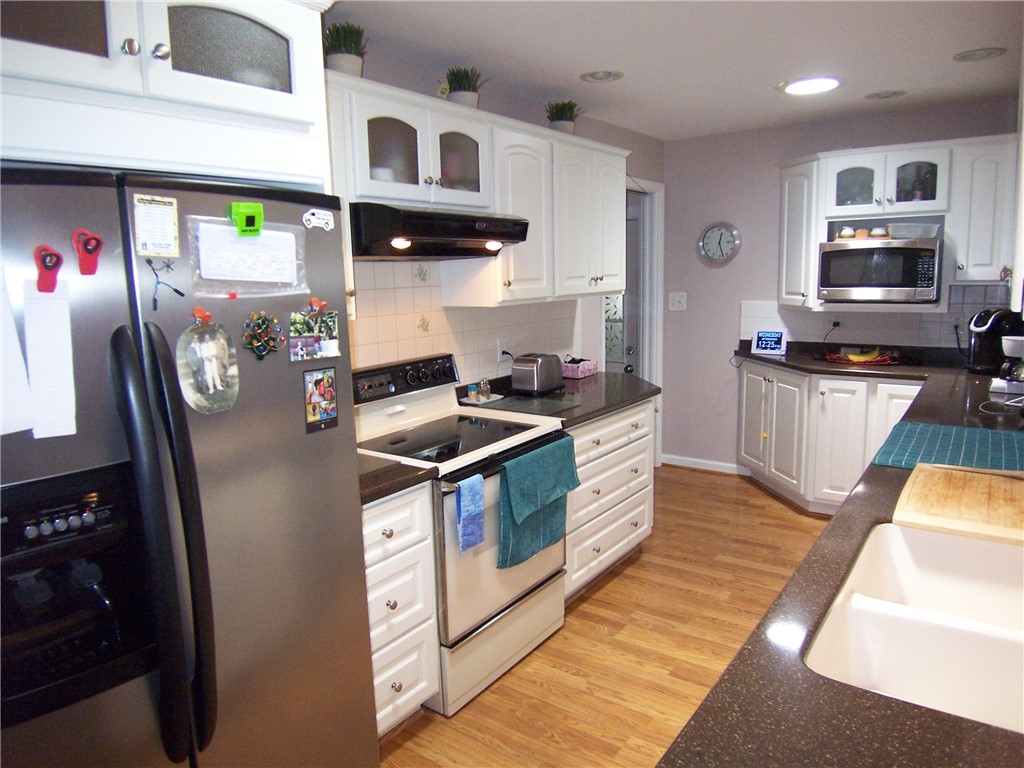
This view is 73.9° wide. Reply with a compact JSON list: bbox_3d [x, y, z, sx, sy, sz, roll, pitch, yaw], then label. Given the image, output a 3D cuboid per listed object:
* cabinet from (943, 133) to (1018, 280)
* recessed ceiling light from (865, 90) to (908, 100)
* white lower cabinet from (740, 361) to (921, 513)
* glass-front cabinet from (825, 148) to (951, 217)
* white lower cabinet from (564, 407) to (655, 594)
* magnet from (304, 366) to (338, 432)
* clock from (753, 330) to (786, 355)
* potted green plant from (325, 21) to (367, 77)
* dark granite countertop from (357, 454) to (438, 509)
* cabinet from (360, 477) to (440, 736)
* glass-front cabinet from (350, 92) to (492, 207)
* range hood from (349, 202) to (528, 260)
[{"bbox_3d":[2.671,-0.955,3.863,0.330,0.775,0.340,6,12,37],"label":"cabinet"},{"bbox_3d":[2.038,-1.569,3.713,0.200,0.020,0.200,6,12,37],"label":"recessed ceiling light"},{"bbox_3d":[2.003,0.341,4.426,1.257,0.866,0.574,5,12,37],"label":"white lower cabinet"},{"bbox_3d":[2.262,-1.187,4.094,0.643,0.371,0.337,5,12,37],"label":"glass-front cabinet"},{"bbox_3d":[0.240,0.529,3.452,0.614,0.822,0.871,5,12,37],"label":"white lower cabinet"},{"bbox_3d":[-0.468,0.040,1.680,0.010,0.152,0.094,5,12,37],"label":"magnet"},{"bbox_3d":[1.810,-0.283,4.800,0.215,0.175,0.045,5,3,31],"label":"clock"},{"bbox_3d":[-0.568,-1.116,2.337,0.139,0.208,0.139,5,12,37],"label":"potted green plant"},{"bbox_3d":[-0.637,0.299,2.284,0.645,0.040,0.450,6,12,37],"label":"dark granite countertop"},{"bbox_3d":[-0.640,0.722,2.353,0.630,0.817,0.443,6,12,37],"label":"cabinet"},{"bbox_3d":[-0.441,-0.856,2.650,0.325,0.367,0.785,6,12,37],"label":"glass-front cabinet"},{"bbox_3d":[-0.350,-0.589,2.648,0.495,0.183,0.752,5,12,37],"label":"range hood"}]

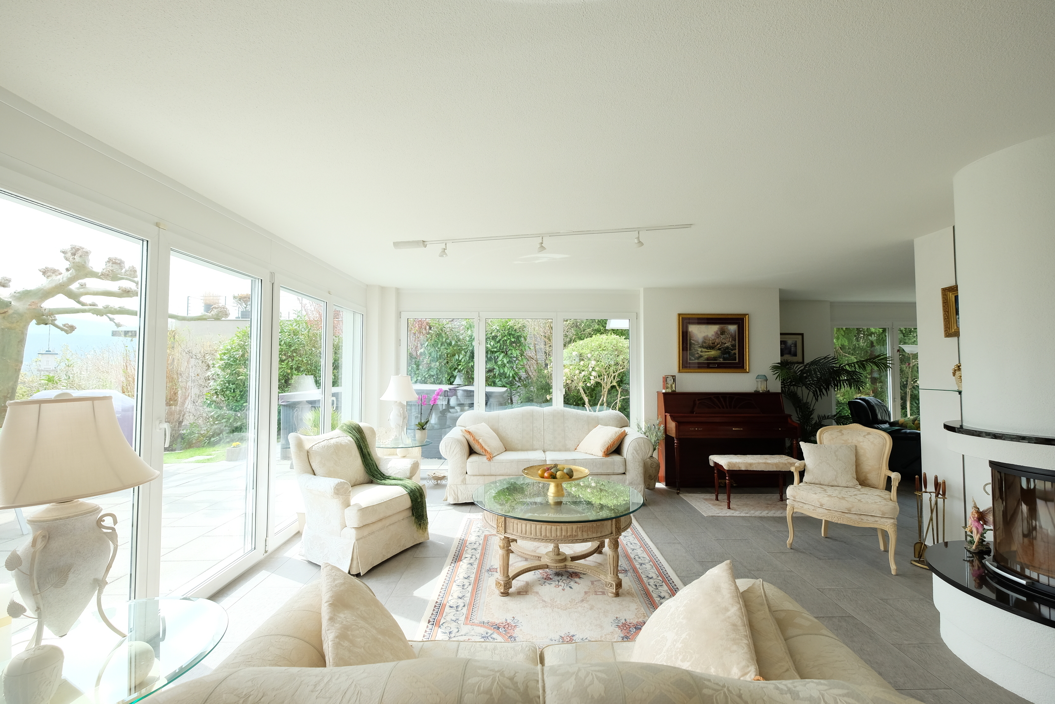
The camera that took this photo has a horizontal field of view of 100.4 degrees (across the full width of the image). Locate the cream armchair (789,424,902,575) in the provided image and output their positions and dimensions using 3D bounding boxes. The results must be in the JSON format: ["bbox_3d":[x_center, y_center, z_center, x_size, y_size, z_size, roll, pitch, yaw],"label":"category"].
[{"bbox_3d":[2.447,1.040,3.395,0.680,0.935,0.640,-2,-3,45],"label":"cream armchair"}]

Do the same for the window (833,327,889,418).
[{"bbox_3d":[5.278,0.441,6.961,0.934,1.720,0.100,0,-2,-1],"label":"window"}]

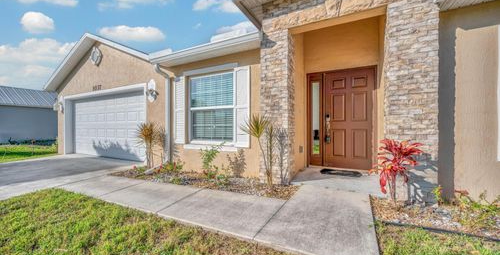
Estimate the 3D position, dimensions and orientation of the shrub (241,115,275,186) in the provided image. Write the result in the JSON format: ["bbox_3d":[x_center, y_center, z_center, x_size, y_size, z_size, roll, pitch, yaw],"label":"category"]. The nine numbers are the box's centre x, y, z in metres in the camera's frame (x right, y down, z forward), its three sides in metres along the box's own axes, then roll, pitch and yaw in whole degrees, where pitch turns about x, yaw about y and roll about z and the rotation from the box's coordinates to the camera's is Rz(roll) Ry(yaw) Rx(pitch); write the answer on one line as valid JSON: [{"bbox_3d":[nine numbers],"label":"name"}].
[{"bbox_3d":[0.147,0.403,3.365,0.480,1.160,0.480,0,0,27],"label":"shrub"}]

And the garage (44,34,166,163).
[{"bbox_3d":[-3.879,-0.972,8.958,6.800,4.120,6.000,0,0,27],"label":"garage"}]

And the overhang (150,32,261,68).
[{"bbox_3d":[-1.016,-1.597,4.301,3.000,0.200,0.460,0,0,27],"label":"overhang"}]

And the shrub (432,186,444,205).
[{"bbox_3d":[2.354,0.849,2.427,0.150,0.240,0.150,0,0,27],"label":"shrub"}]

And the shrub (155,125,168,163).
[{"bbox_3d":[-2.207,0.424,4.849,0.300,0.930,0.300,0,0,27],"label":"shrub"}]

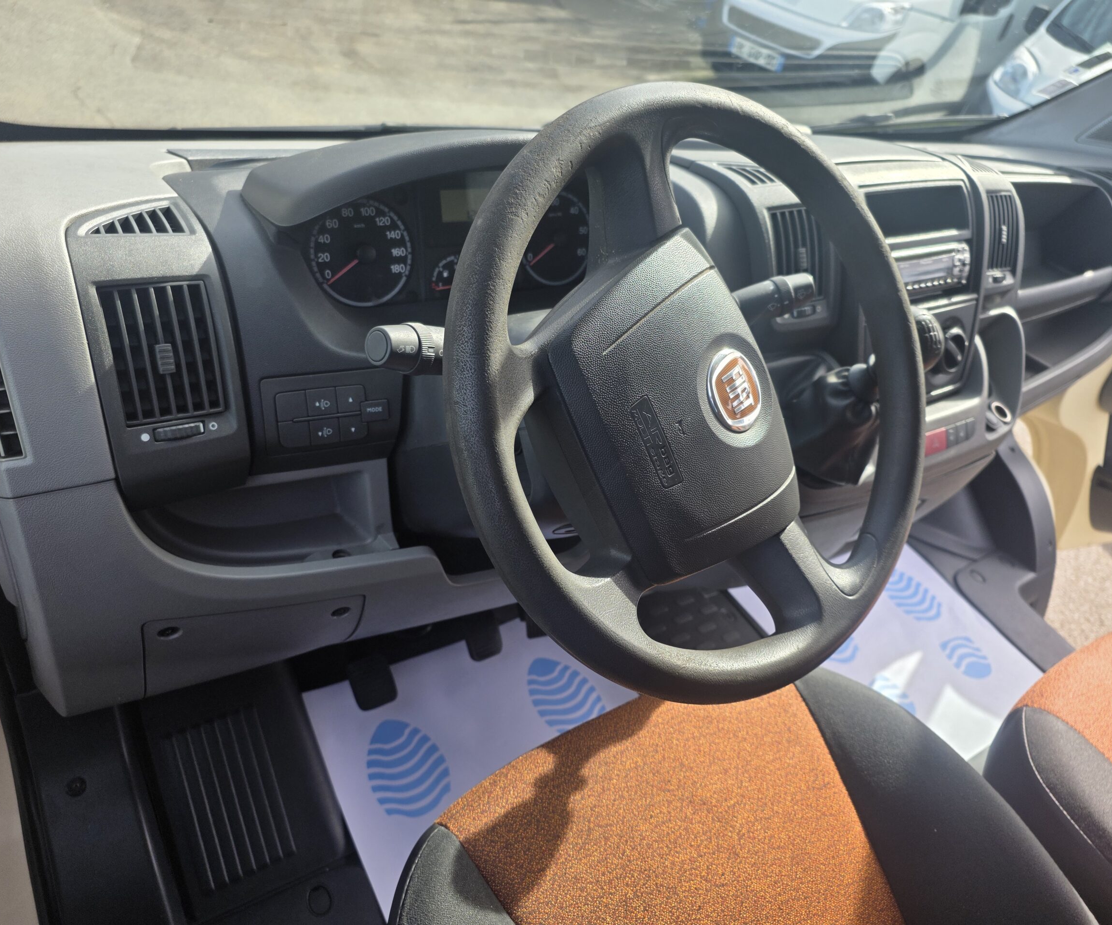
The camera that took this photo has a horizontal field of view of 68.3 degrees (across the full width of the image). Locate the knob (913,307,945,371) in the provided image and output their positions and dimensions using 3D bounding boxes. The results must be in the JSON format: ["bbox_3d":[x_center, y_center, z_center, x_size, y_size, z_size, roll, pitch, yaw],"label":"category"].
[{"bbox_3d":[0.344,-0.118,0.790,0.056,0.064,0.056,-14,56,-32],"label":"knob"}]

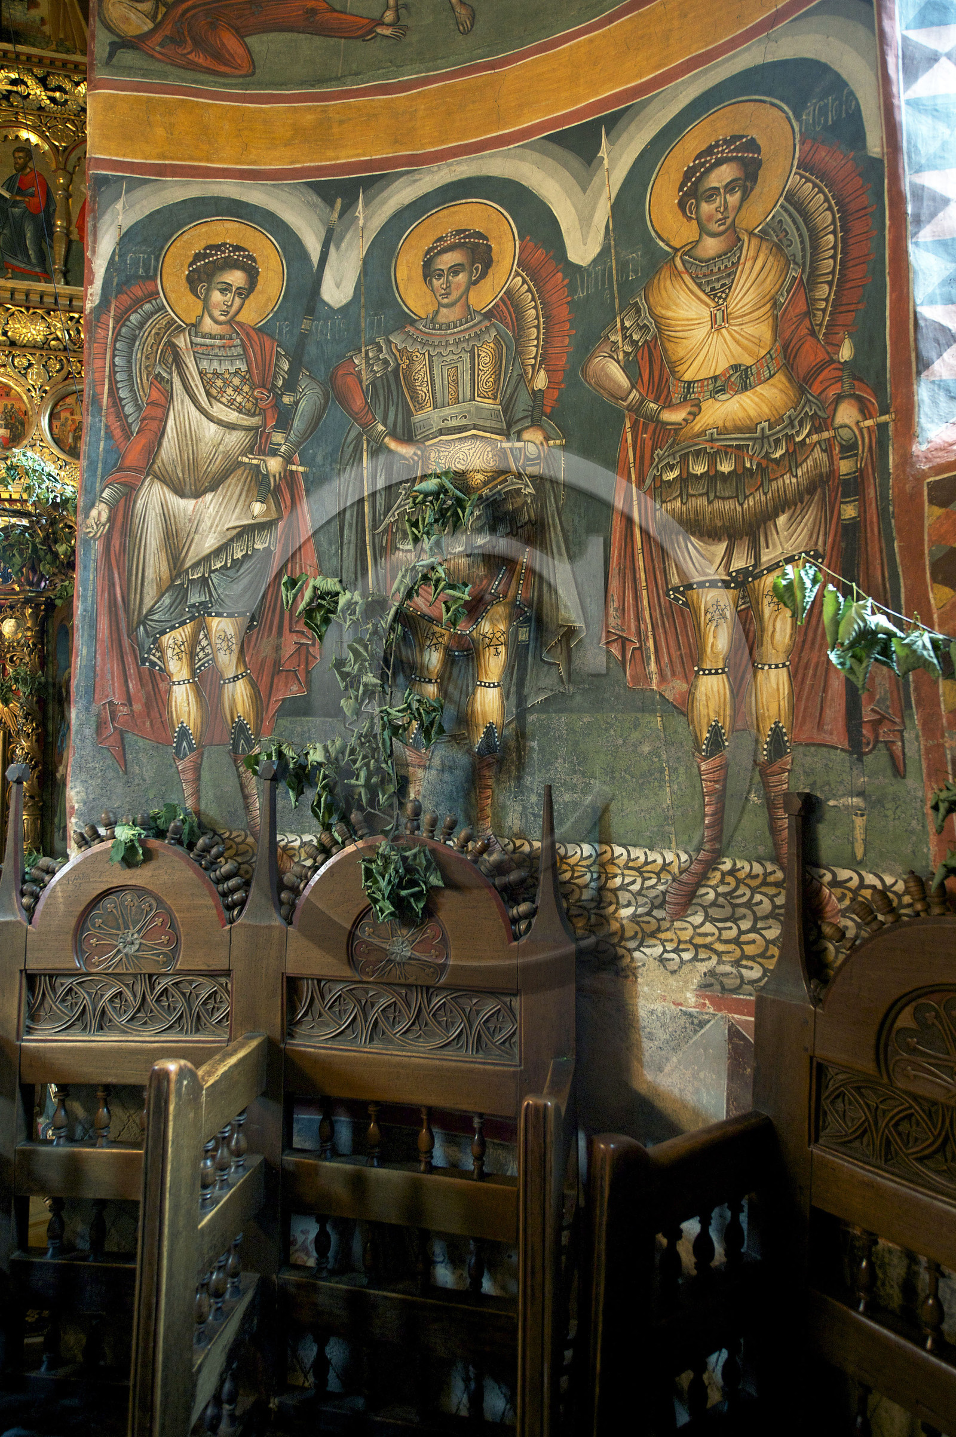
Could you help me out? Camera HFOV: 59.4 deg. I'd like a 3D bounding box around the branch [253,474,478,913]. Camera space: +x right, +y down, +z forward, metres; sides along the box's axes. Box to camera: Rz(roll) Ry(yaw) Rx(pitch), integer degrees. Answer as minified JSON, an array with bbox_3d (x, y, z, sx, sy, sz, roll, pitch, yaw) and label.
[{"bbox_3d":[-0.265,-0.065,1.880,0.490,0.980,0.250,-1,-5,12],"label":"branch"}]

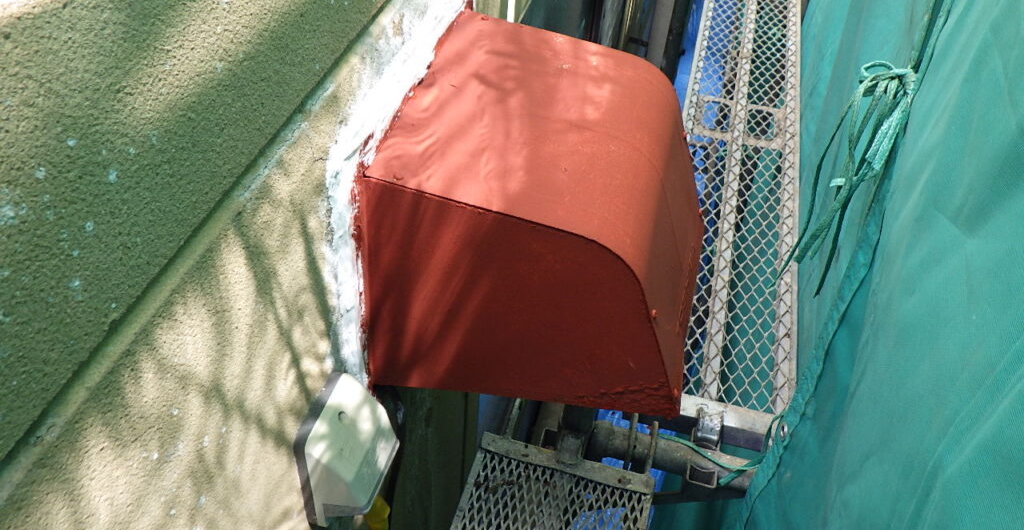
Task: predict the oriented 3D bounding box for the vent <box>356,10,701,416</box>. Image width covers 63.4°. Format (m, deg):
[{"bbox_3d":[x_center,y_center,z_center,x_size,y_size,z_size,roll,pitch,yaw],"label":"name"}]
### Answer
[{"bbox_3d":[0.058,-0.042,0.958,0.341,0.309,0.345,14,44,7],"label":"vent"}]

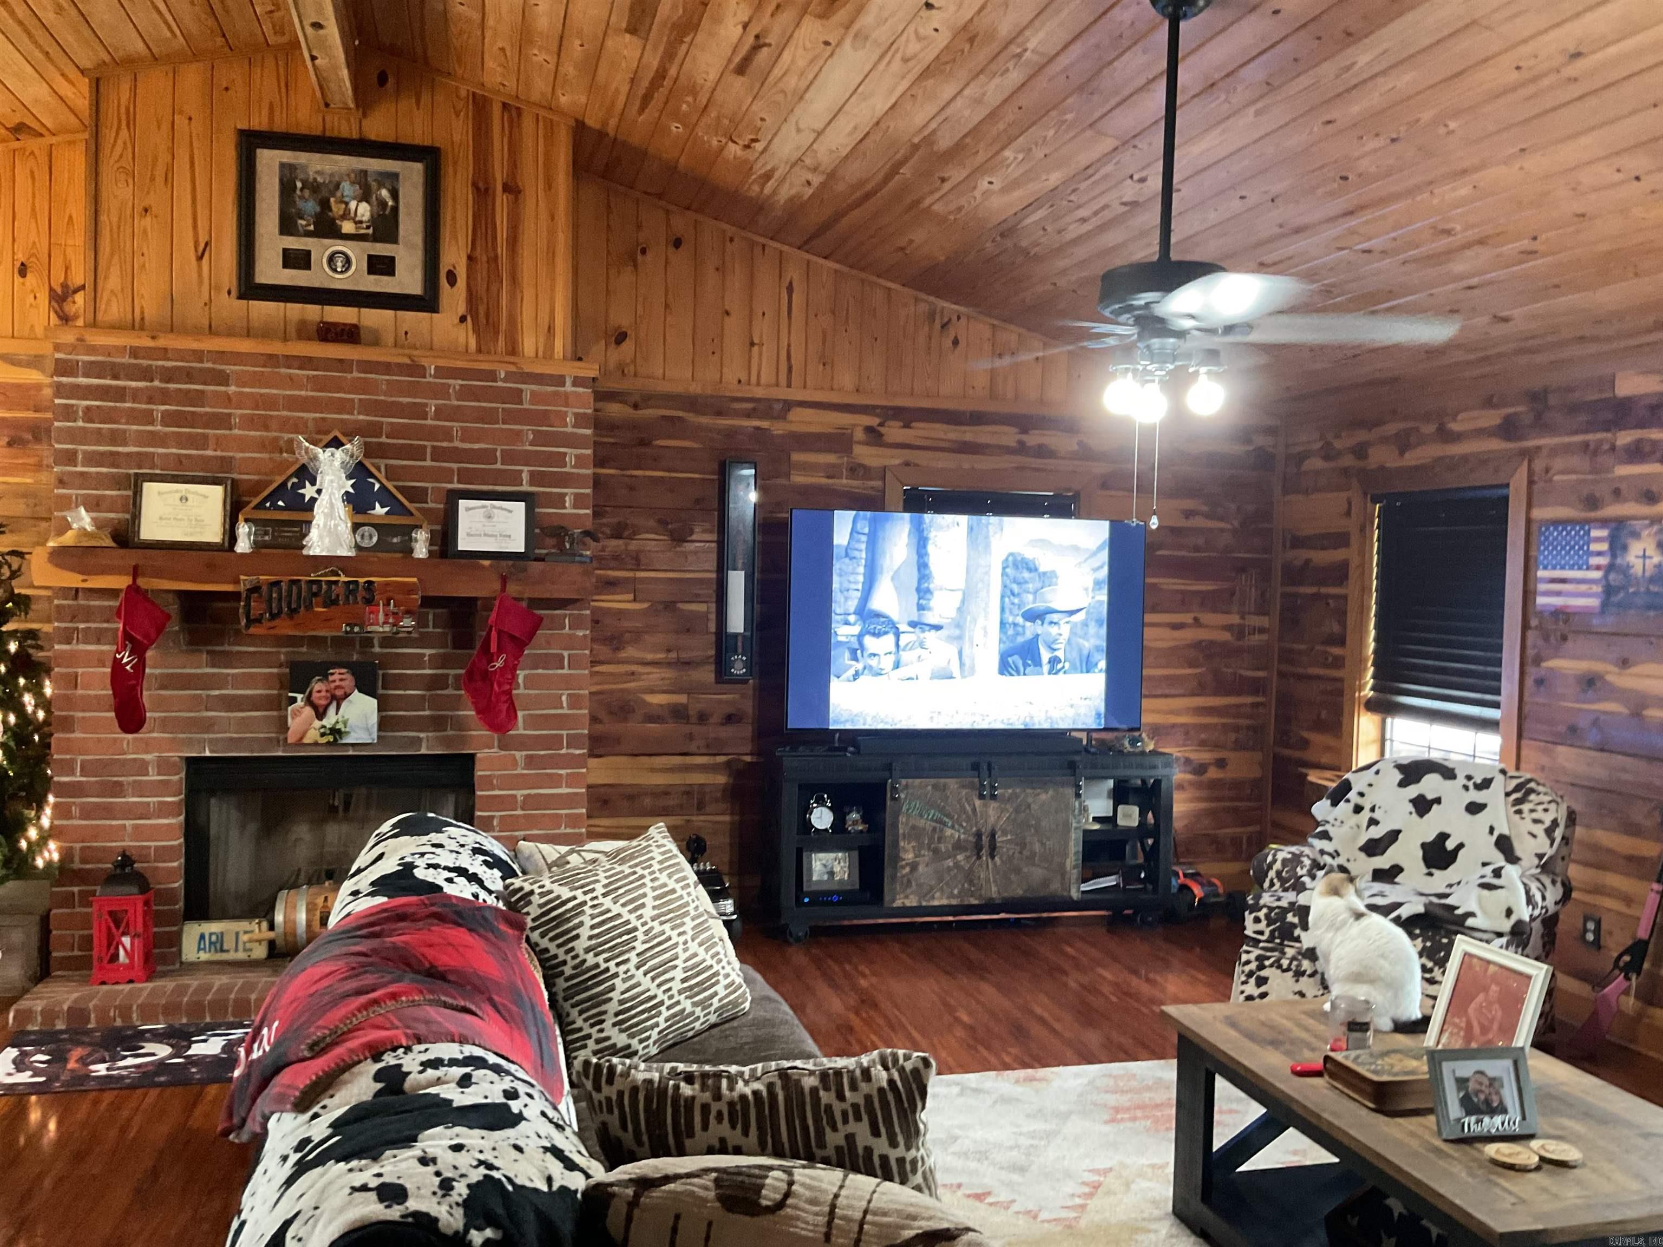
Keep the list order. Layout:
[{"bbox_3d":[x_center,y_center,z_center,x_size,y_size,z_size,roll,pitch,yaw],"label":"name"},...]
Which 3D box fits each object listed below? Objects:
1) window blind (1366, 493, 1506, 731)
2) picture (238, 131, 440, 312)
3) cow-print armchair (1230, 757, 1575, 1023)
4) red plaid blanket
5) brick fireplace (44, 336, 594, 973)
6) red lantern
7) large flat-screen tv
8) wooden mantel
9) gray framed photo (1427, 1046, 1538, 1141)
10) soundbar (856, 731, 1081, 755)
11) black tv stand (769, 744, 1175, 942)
[{"bbox_3d":[2.558,-0.075,5.894,0.060,0.980,0.860,1,2,-14],"label":"window blind"},{"bbox_3d":[-1.831,-1.498,5.191,0.720,0.625,0.040,1,2,-14],"label":"picture"},{"bbox_3d":[2.075,0.964,5.040,1.000,0.945,0.840,3,2,29],"label":"cow-print armchair"},{"bbox_3d":[-0.644,0.589,2.112,0.460,0.260,0.820,1,2,-14],"label":"red plaid blanket"},{"bbox_3d":[-1.876,0.123,5.285,1.880,2.260,0.750,1,2,-14],"label":"brick fireplace"},{"bbox_3d":[-2.469,1.018,4.872,0.178,0.445,0.168,1,2,-14],"label":"red lantern"},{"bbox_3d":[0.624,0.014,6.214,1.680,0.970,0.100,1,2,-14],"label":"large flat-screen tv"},{"bbox_3d":[-1.800,-0.179,4.992,1.850,0.135,0.225,1,2,-14],"label":"wooden mantel"},{"bbox_3d":[1.293,0.938,2.781,0.205,0.172,0.030,1,-17,-9],"label":"gray framed photo"},{"bbox_3d":[0.618,0.535,6.126,1.050,0.072,0.105,1,2,-14],"label":"soundbar"},{"bbox_3d":[0.613,0.959,6.266,1.820,0.790,0.390,1,2,-14],"label":"black tv stand"}]

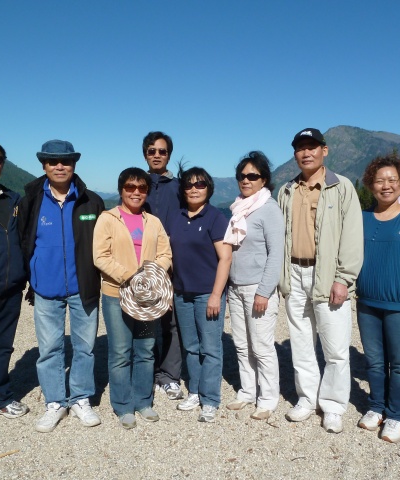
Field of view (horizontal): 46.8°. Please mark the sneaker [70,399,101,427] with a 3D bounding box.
[{"bbox_3d":[-0.700,1.051,2.825,0.106,0.110,0.285,-3,5,-36],"label":"sneaker"}]

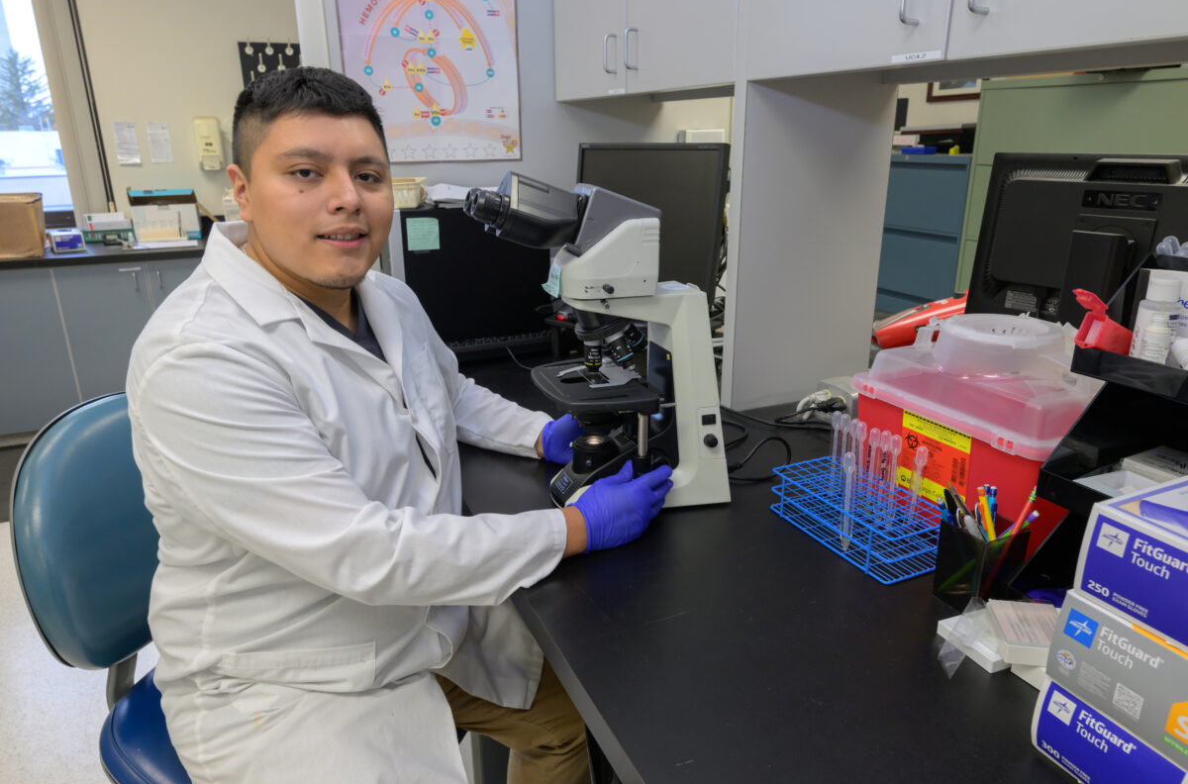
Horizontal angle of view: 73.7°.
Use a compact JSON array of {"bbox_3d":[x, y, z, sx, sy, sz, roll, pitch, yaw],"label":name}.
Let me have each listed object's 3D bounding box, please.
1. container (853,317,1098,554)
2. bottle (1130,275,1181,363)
[{"bbox_3d":[0.566,0.053,1.130,0.212,0.290,0.332,-10,20,-24],"label":"container"},{"bbox_3d":[0.594,-0.065,0.841,0.038,0.100,0.038,-10,20,-24],"label":"bottle"}]

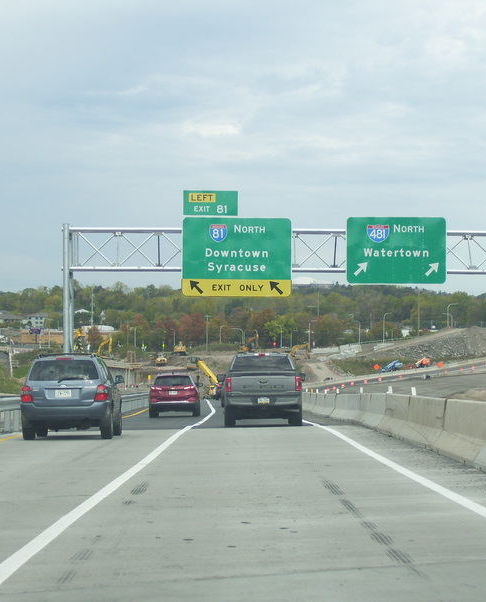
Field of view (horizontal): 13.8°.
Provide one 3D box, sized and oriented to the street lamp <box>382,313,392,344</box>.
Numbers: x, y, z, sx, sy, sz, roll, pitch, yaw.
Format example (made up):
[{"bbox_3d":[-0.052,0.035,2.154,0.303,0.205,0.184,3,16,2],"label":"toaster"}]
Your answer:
[{"bbox_3d":[48.982,9.391,680.000,2.900,10.500,0.350,0,0,0],"label":"street lamp"}]

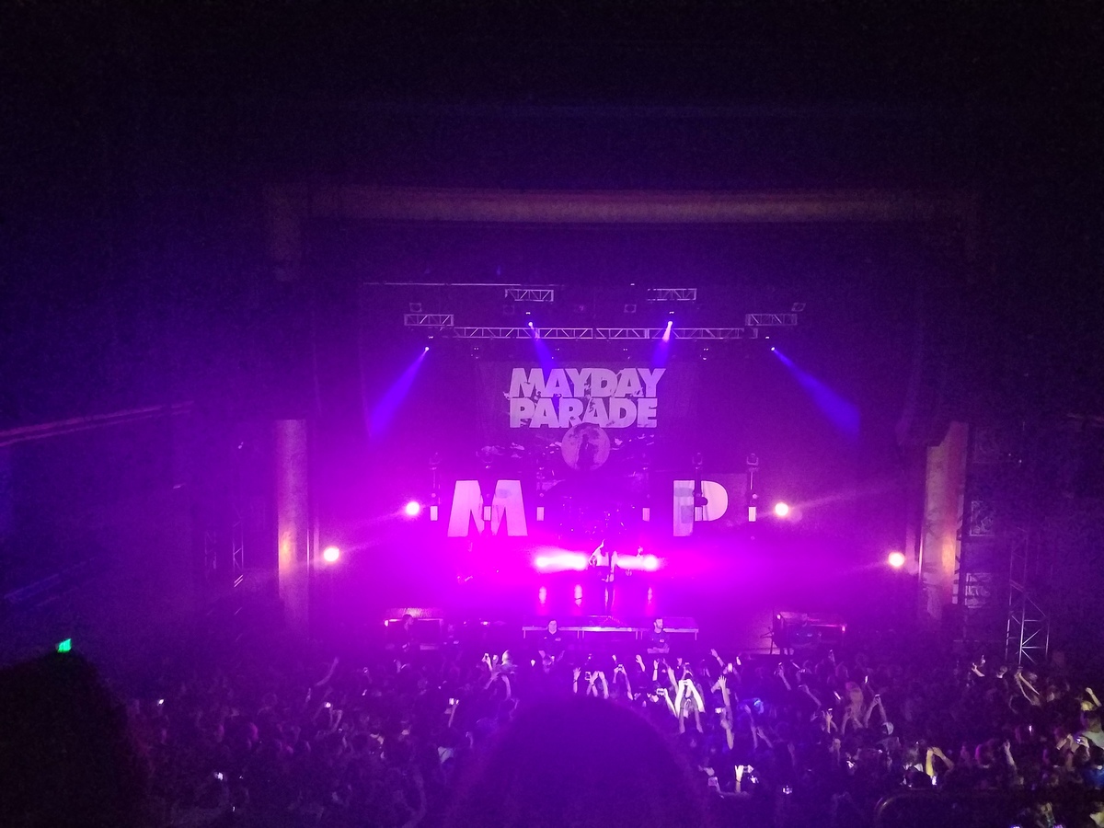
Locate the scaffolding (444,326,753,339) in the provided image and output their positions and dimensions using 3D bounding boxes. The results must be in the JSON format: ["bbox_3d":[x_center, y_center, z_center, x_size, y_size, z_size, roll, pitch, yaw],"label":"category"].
[{"bbox_3d":[1.369,-2.308,23.500,8.600,0.320,0.320,0,5,-1],"label":"scaffolding"}]

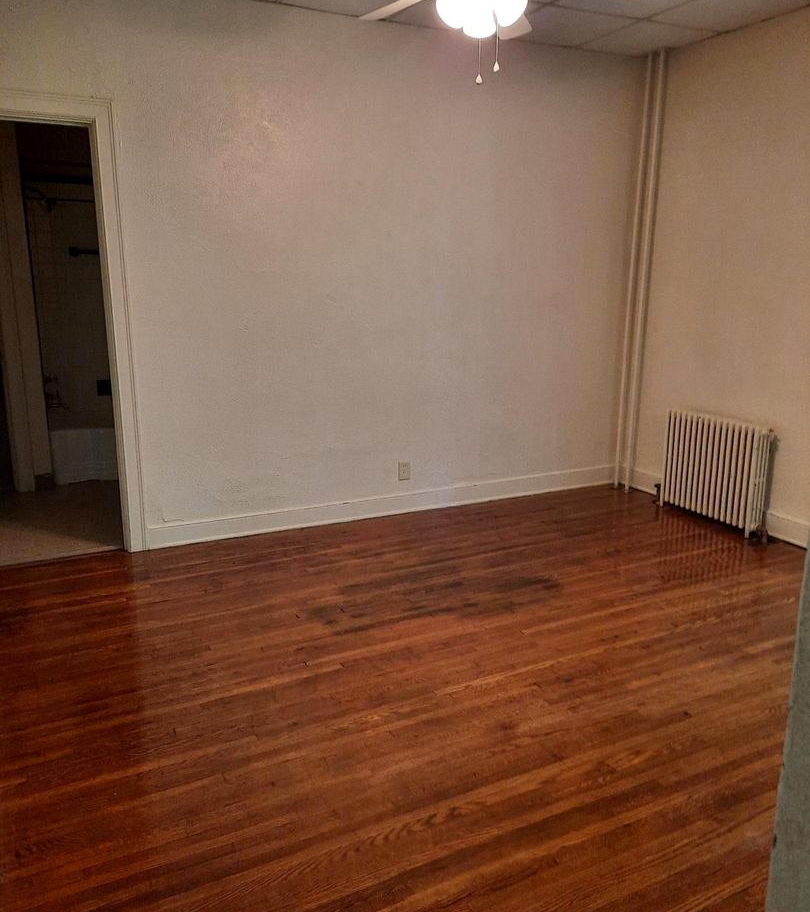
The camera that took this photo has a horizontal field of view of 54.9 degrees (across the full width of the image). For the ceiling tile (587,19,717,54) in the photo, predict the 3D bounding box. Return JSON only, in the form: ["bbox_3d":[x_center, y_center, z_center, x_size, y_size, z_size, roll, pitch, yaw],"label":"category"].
[{"bbox_3d":[1.384,-2.406,4.495,0.530,0.020,0.570,-6,15,-25],"label":"ceiling tile"}]

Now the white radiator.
[{"bbox_3d":[1.816,0.084,4.621,0.120,0.625,0.700,-6,15,-25],"label":"white radiator"}]

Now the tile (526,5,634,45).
[{"bbox_3d":[0.869,-2.352,4.263,0.600,0.020,0.570,-6,15,-25],"label":"tile"}]

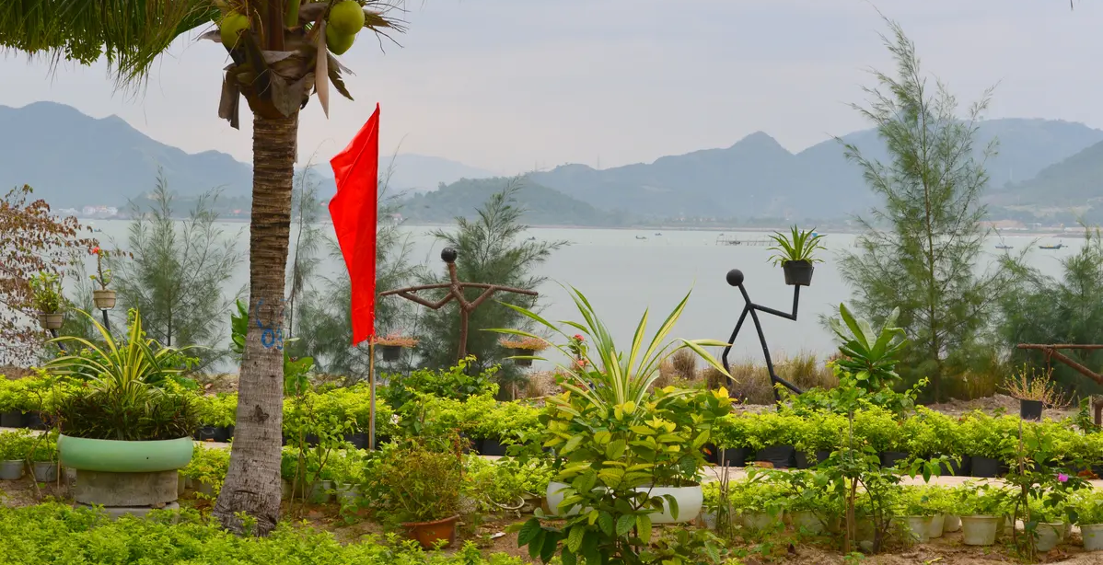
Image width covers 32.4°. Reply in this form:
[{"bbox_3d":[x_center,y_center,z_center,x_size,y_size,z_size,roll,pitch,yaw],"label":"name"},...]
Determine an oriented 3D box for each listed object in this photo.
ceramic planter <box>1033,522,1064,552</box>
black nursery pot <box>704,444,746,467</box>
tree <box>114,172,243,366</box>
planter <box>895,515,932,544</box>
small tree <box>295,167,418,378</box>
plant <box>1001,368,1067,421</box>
[{"bbox_3d":[2.810,1.430,10.731,0.195,0.160,0.195,1,2,0],"label":"ceramic planter"},{"bbox_3d":[1.343,1.332,14.550,0.265,0.170,0.265,1,2,0],"label":"black nursery pot"},{"bbox_3d":[-4.327,-0.118,22.135,1.482,2.332,1.482,1,2,0],"label":"tree"},{"bbox_3d":[2.090,1.414,10.951,0.218,0.160,0.218,1,2,0],"label":"planter"},{"bbox_3d":[-2.177,-0.093,21.248,1.382,2.404,1.382,1,2,0],"label":"small tree"},{"bbox_3d":[4.625,1.071,18.200,0.610,0.500,0.570,1,2,0],"label":"plant"}]

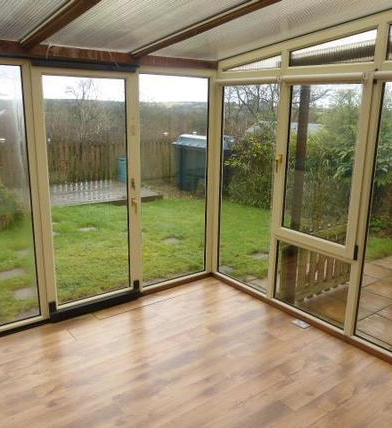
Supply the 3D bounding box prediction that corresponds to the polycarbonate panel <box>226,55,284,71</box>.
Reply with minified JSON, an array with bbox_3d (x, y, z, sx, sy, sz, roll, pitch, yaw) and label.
[{"bbox_3d":[0.502,-1.324,3.787,0.030,0.107,0.699,-10,17,-36],"label":"polycarbonate panel"}]

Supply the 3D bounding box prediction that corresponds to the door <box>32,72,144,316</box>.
[{"bbox_3d":[-0.833,-0.172,3.479,0.869,1.901,0.070,-10,18,-37],"label":"door"}]

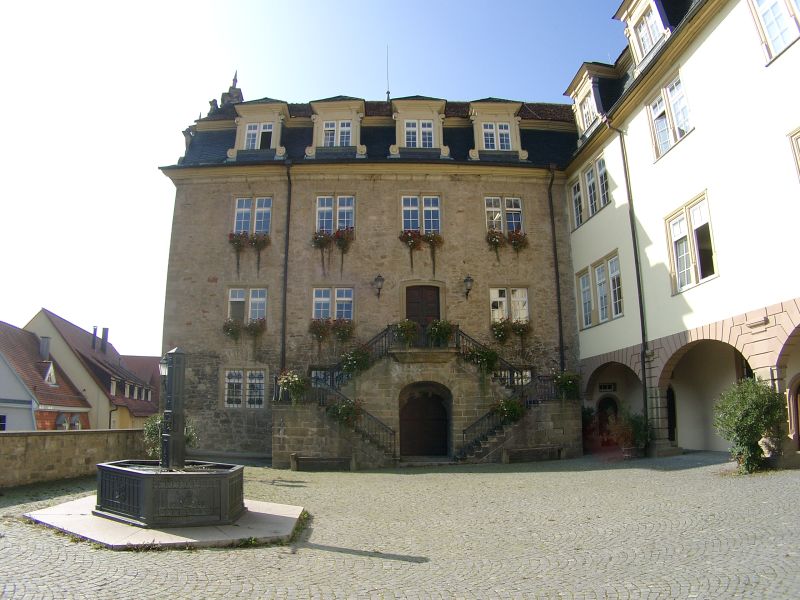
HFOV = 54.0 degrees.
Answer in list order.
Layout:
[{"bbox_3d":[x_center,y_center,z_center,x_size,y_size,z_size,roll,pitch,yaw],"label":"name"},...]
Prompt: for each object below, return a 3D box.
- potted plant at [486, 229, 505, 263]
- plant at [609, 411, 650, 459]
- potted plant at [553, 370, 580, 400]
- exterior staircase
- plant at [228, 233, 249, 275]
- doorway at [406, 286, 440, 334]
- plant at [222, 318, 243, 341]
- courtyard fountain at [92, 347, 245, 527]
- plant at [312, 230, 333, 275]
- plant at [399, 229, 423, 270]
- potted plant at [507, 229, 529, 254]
[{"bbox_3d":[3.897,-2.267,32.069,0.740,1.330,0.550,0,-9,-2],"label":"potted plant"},{"bbox_3d":[7.557,4.392,25.873,1.400,1.620,1.300,0,-9,-2],"label":"plant"},{"bbox_3d":[6.027,3.112,28.446,1.020,1.040,0.700,0,-9,-2],"label":"potted plant"},{"bbox_3d":[0.814,3.502,29.747,11.200,5.100,2.800,0,-9,-2],"label":"exterior staircase"},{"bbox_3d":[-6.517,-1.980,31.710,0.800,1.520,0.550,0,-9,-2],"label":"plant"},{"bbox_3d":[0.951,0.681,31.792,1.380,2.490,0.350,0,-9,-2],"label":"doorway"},{"bbox_3d":[-6.657,1.191,31.232,0.790,0.920,0.550,0,-9,-2],"label":"plant"},{"bbox_3d":[-3.550,2.098,12.325,2.250,2.700,2.050,4,-10,-28],"label":"courtyard fountain"},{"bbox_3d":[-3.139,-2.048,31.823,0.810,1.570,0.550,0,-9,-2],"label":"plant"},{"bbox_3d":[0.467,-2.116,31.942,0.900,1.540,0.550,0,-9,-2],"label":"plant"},{"bbox_3d":[4.802,-2.392,32.115,0.900,1.090,0.550,0,-9,-2],"label":"potted plant"}]

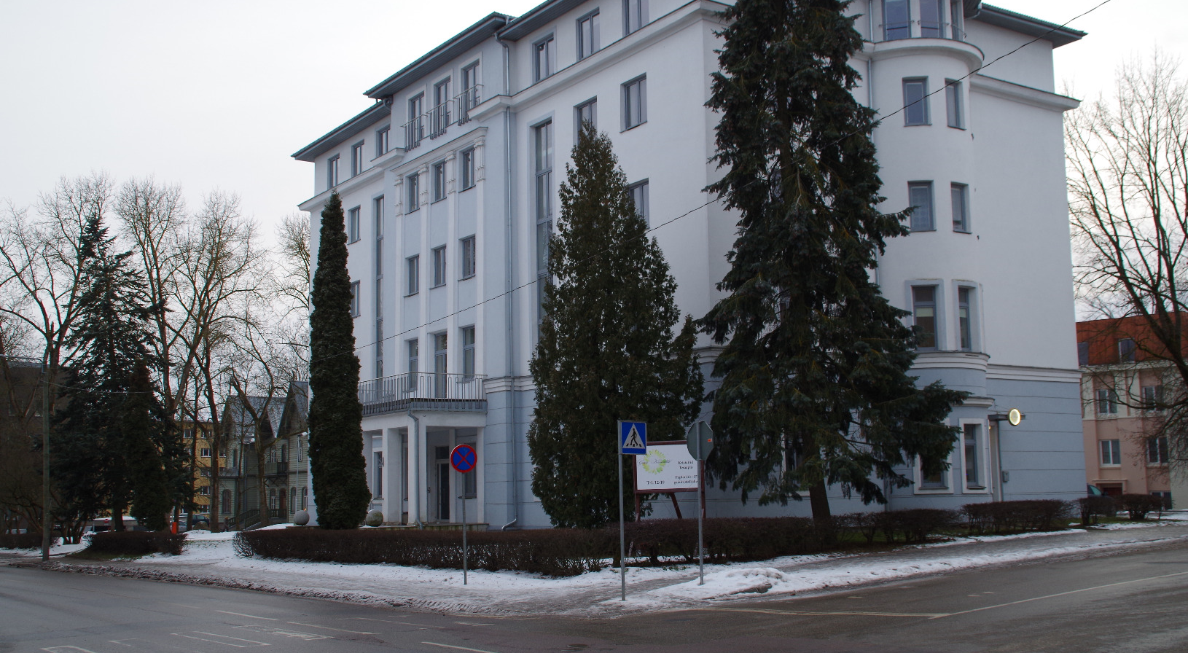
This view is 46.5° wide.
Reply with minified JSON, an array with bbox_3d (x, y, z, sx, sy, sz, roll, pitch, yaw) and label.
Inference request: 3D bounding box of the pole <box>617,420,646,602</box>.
[{"bbox_3d":[0.690,3.230,24.436,0.600,3.152,0.120,5,-9,-37],"label":"pole"}]

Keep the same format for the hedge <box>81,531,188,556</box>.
[{"bbox_3d":[-20.528,9.618,61.500,1.300,0.950,13.000,4,-9,-33],"label":"hedge"}]

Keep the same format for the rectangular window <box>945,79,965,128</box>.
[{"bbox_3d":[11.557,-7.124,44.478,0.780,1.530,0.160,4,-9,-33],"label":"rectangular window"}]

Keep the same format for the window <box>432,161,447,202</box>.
[{"bbox_3d":[-5.864,-5.485,52.788,0.200,1.499,1.297,4,-9,-33],"label":"window"}]

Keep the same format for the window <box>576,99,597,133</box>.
[{"bbox_3d":[-0.116,-6.577,45.332,0.200,1.599,1.329,4,-9,-33],"label":"window"}]

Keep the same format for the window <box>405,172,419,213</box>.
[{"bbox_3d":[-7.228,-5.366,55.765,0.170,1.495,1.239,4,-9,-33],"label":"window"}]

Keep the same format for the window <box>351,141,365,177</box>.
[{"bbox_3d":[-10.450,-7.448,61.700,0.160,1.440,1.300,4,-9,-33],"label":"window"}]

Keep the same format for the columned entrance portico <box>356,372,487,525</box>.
[{"bbox_3d":[-7.008,4.687,50.594,3.011,5.246,7.504,4,-9,-33],"label":"columned entrance portico"}]

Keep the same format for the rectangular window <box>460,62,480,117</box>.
[{"bbox_3d":[-4.479,-8.769,51.136,0.200,1.765,1.493,4,-9,-33],"label":"rectangular window"}]

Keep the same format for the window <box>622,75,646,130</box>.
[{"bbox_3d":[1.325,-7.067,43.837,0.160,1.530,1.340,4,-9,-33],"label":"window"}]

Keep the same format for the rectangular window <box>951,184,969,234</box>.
[{"bbox_3d":[11.437,-3.698,43.212,0.840,1.555,0.200,4,-9,-34],"label":"rectangular window"}]

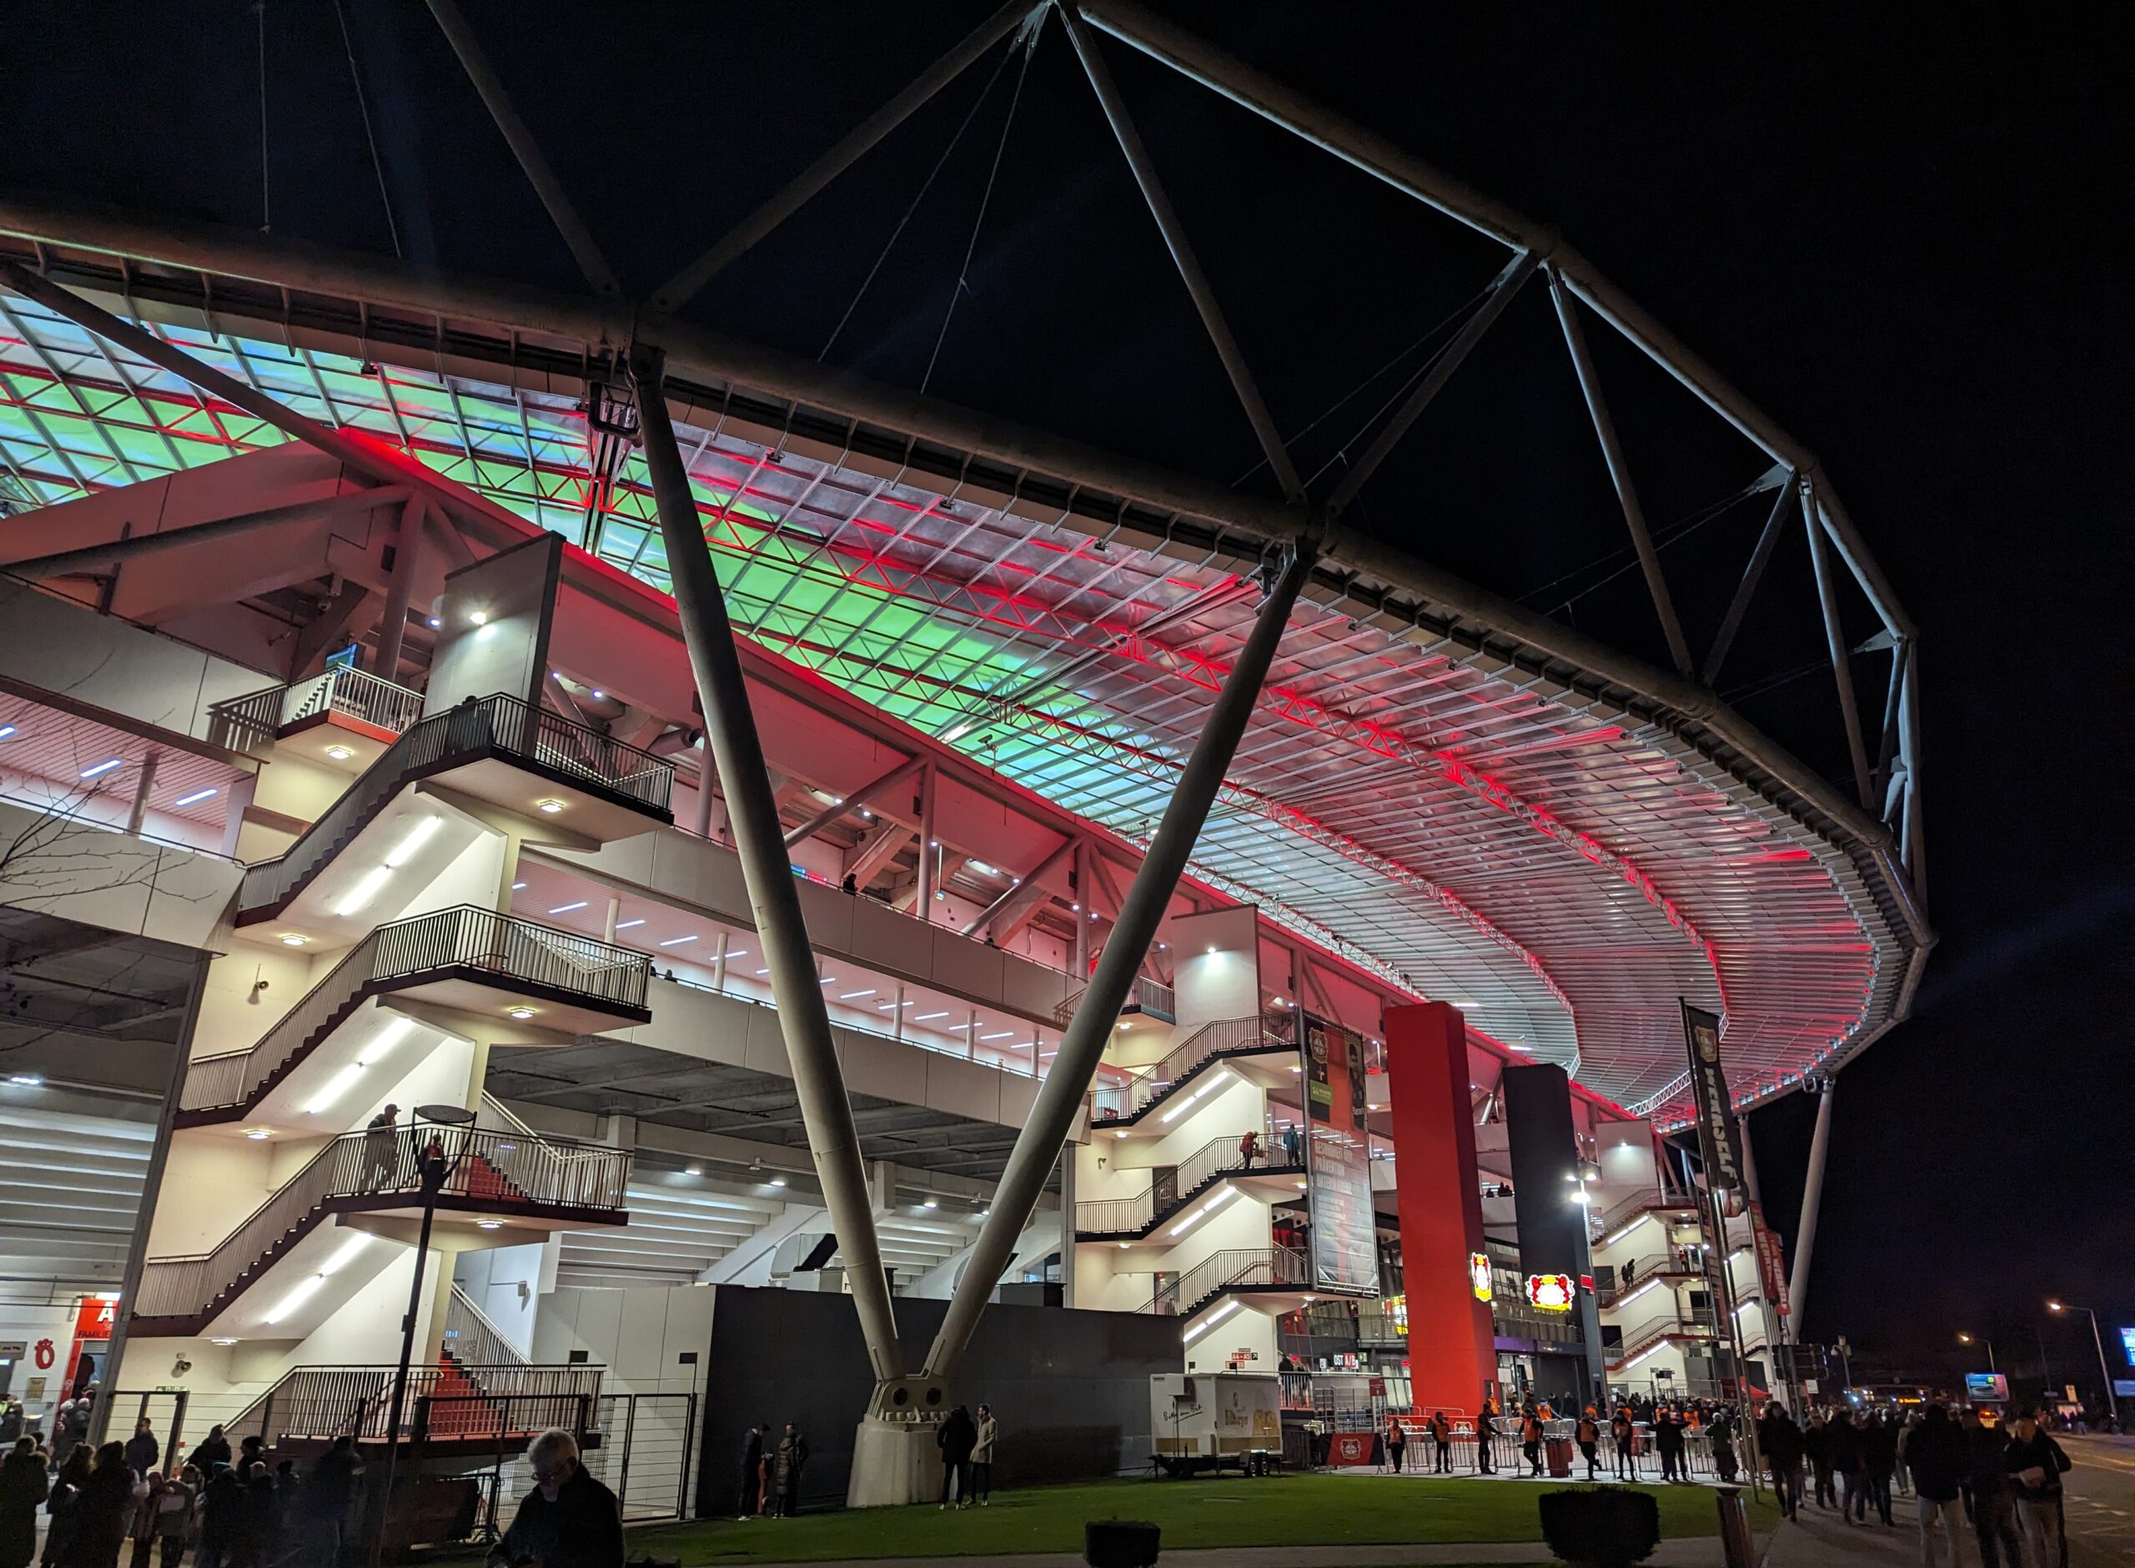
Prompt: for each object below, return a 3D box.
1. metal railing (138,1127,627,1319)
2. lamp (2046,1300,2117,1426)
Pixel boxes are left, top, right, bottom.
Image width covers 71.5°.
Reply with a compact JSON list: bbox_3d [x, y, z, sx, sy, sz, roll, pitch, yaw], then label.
[{"bbox_3d":[-12.842,8.456,27.939,7.788,3.044,4.307,-13,-25,30],"label":"metal railing"},{"bbox_3d":[65.468,37.626,95.637,2.600,7.893,0.350,-10,-24,24],"label":"lamp"}]

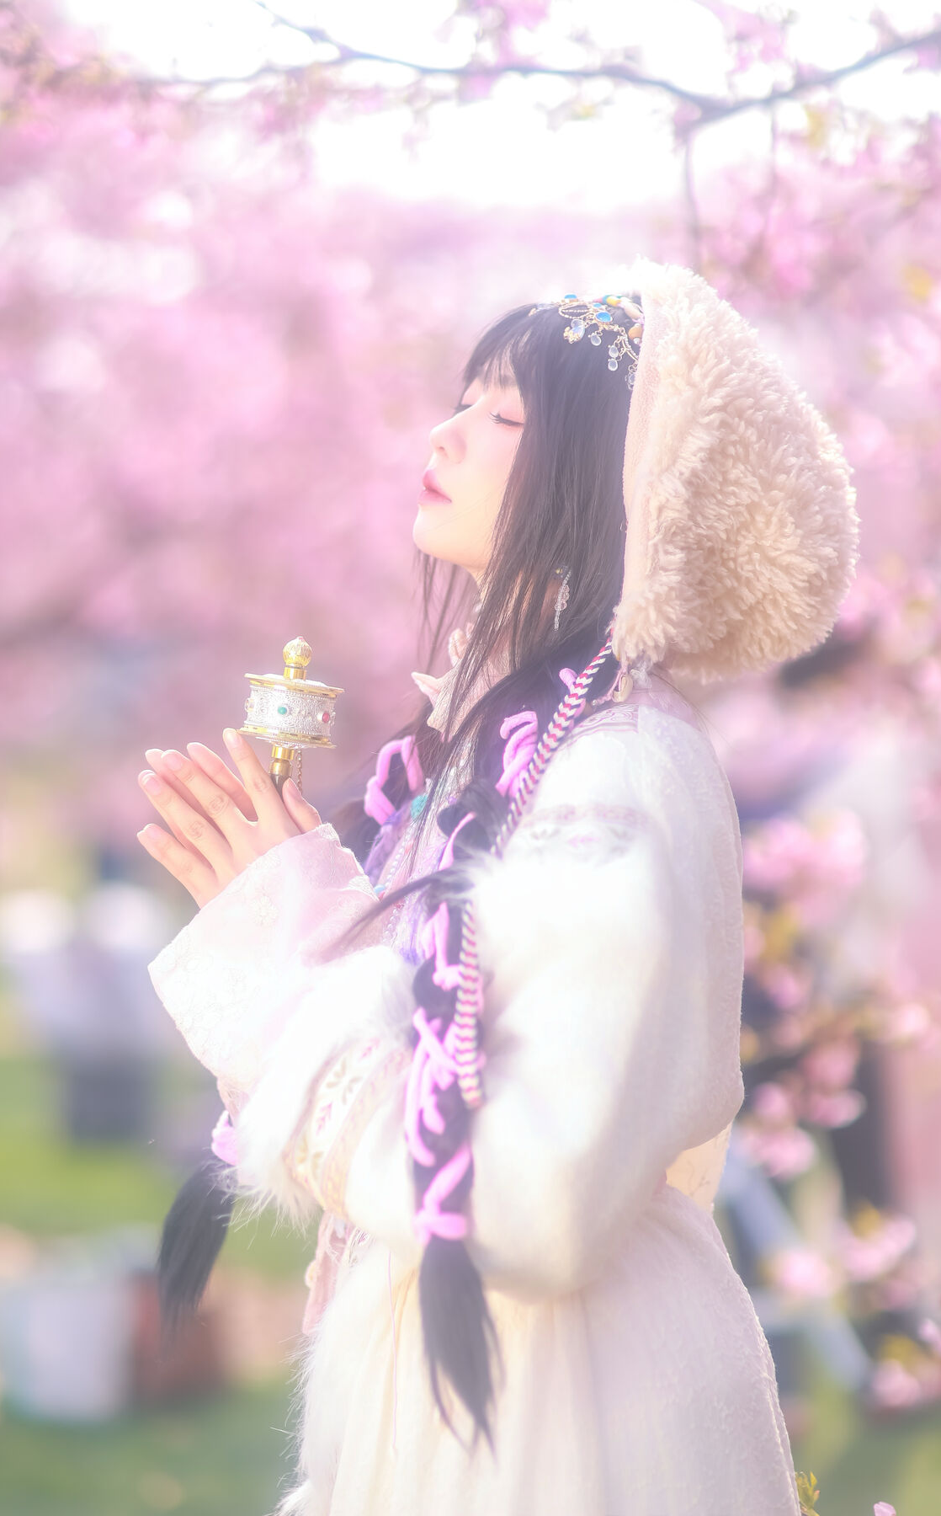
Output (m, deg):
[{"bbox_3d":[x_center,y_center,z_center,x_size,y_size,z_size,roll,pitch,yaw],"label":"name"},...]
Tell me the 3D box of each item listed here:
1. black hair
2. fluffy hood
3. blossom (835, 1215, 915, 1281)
[{"bbox_3d":[-0.032,0.077,2.360,0.340,0.770,0.280,0,-1,-20],"label":"black hair"},{"bbox_3d":[0.178,-0.193,2.380,0.175,0.280,0.240,0,-1,-15],"label":"fluffy hood"},{"bbox_3d":[0.345,0.415,3.000,0.064,0.053,0.050,0,-1,11],"label":"blossom"}]

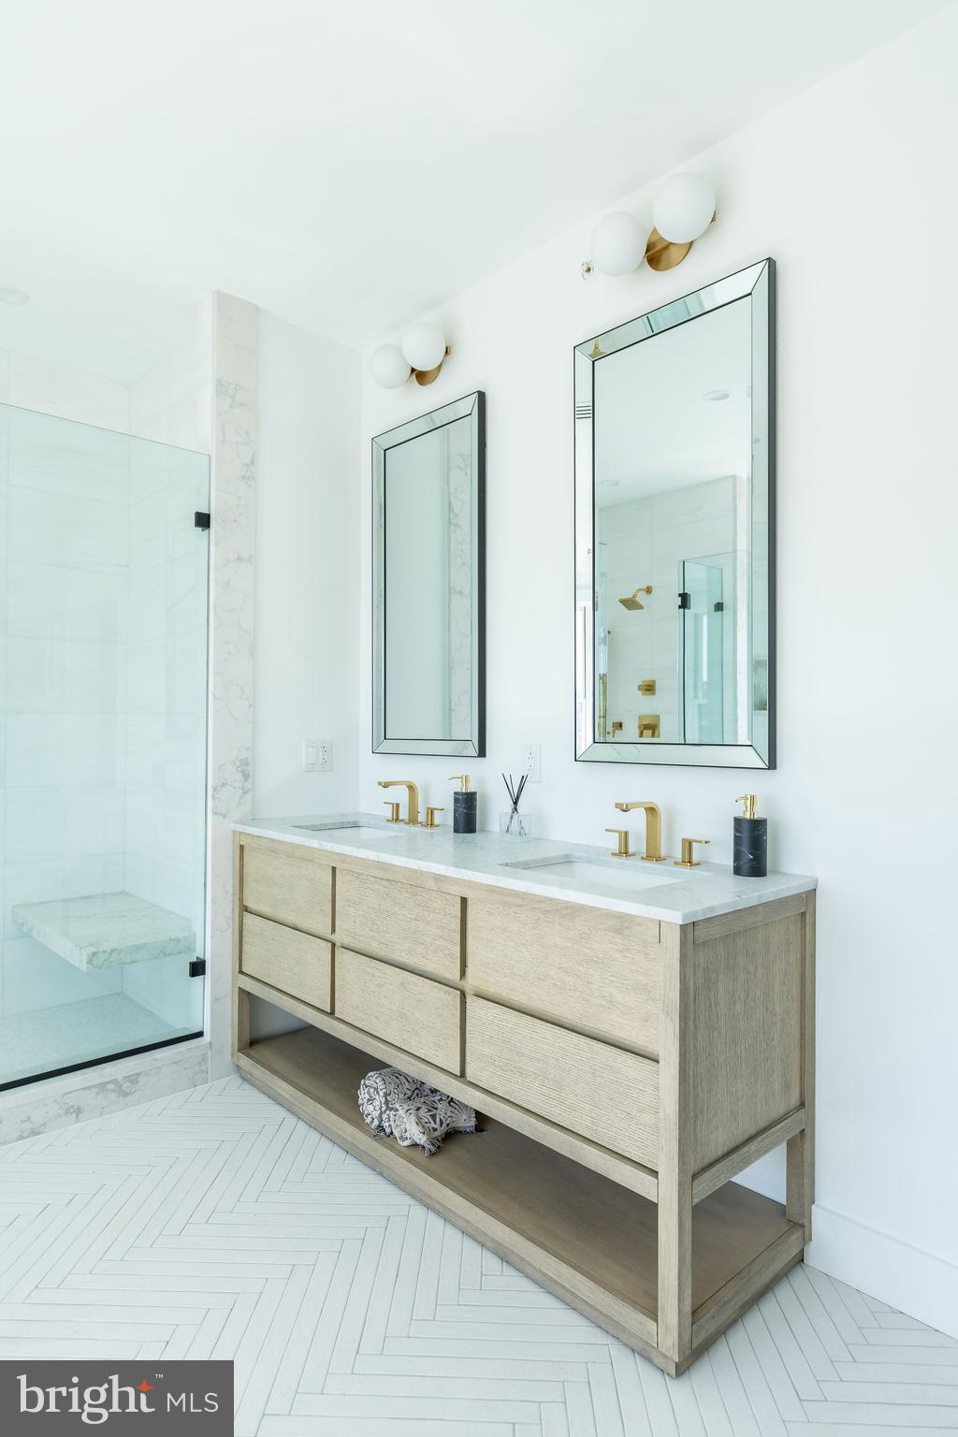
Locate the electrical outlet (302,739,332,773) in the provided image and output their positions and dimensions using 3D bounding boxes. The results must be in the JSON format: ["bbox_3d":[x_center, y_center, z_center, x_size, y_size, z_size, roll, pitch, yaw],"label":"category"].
[{"bbox_3d":[-0.613,0.143,3.052,0.123,0.124,0.008,1,-1,-43],"label":"electrical outlet"}]

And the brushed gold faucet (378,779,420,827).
[{"bbox_3d":[-0.276,0.298,2.796,0.163,0.158,0.052,1,-1,-43],"label":"brushed gold faucet"}]

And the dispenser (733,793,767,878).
[{"bbox_3d":[0.626,0.272,1.859,0.101,0.187,0.075,1,-1,-43],"label":"dispenser"}]

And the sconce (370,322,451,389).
[{"bbox_3d":[-0.241,-1.274,2.849,0.176,0.153,0.357,1,-1,-43],"label":"sconce"}]

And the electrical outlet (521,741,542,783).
[{"bbox_3d":[0.166,0.138,2.494,0.008,0.125,0.079,1,-1,-43],"label":"electrical outlet"}]

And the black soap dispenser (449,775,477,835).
[{"bbox_3d":[-0.055,0.281,2.614,0.103,0.188,0.075,1,-1,-43],"label":"black soap dispenser"}]

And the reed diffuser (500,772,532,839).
[{"bbox_3d":[0.115,0.273,2.446,0.073,0.199,0.073,1,-1,-43],"label":"reed diffuser"}]

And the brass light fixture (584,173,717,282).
[{"bbox_3d":[0.452,-1.284,2.095,0.176,0.153,0.357,1,-1,-43],"label":"brass light fixture"}]

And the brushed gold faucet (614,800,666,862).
[{"bbox_3d":[0.413,0.289,2.042,0.165,0.156,0.052,1,-1,-43],"label":"brushed gold faucet"}]

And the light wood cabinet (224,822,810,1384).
[{"bbox_3d":[-0.048,0.819,2.318,0.537,0.851,1.821,1,-1,-43],"label":"light wood cabinet"}]

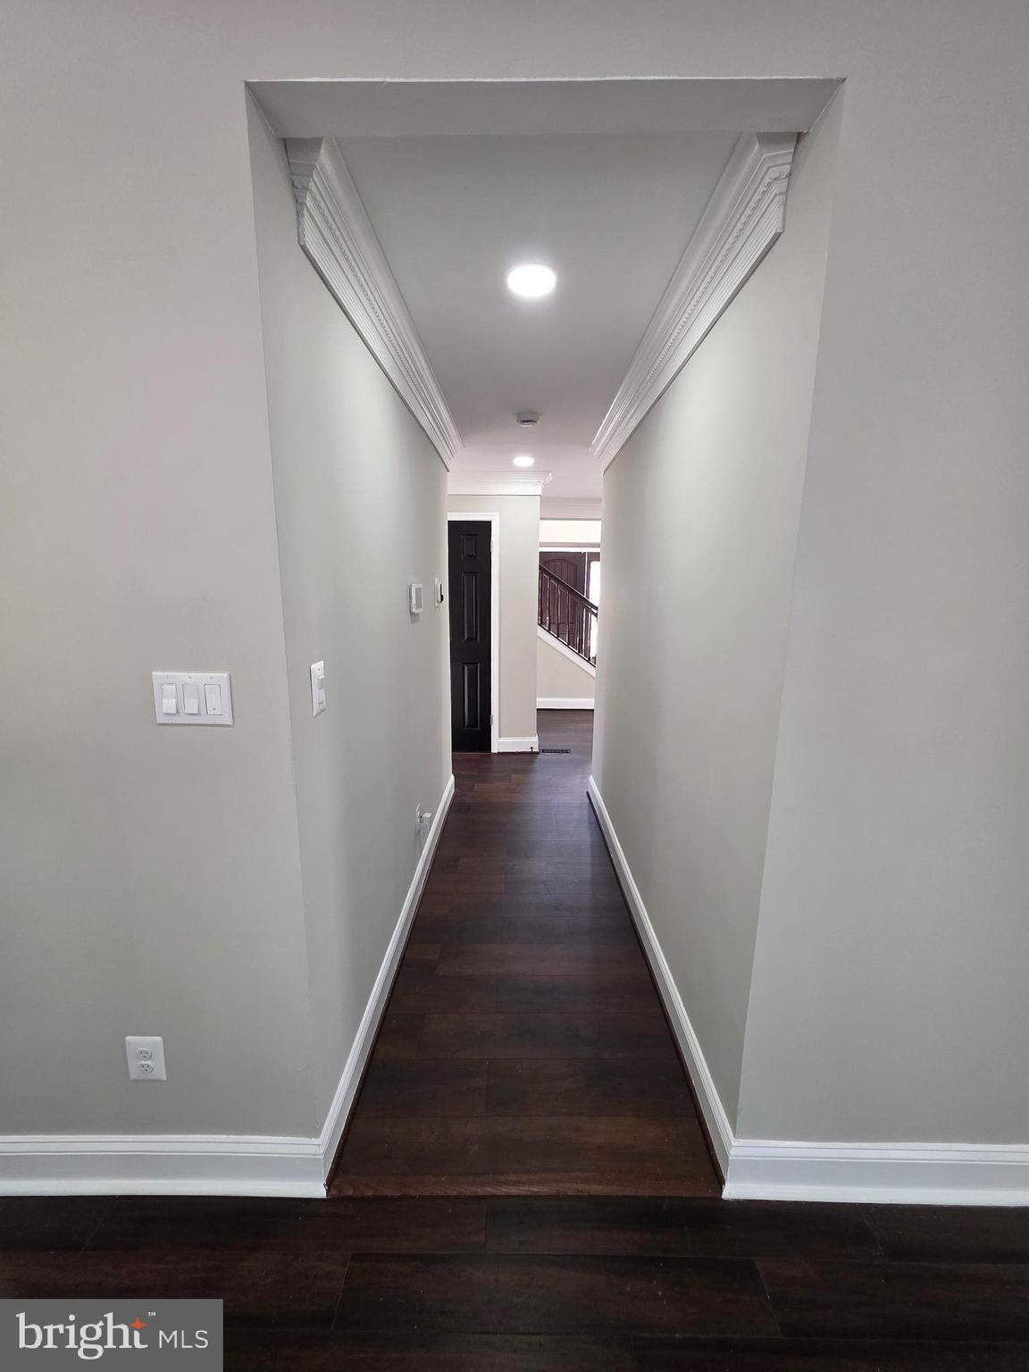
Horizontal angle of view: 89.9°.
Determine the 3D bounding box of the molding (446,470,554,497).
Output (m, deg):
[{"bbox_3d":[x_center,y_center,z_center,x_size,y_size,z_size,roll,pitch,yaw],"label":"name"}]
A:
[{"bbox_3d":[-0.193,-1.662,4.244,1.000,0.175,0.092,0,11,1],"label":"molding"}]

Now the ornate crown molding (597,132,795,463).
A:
[{"bbox_3d":[0.531,-1.260,2.228,0.092,0.181,2.550,0,11,1],"label":"ornate crown molding"}]

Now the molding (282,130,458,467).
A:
[{"bbox_3d":[-0.407,-1.266,2.236,0.092,0.181,2.467,0,11,1],"label":"molding"}]

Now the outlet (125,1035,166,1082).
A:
[{"bbox_3d":[-0.901,0.912,1.255,0.078,0.120,0.012,0,11,1],"label":"outlet"}]

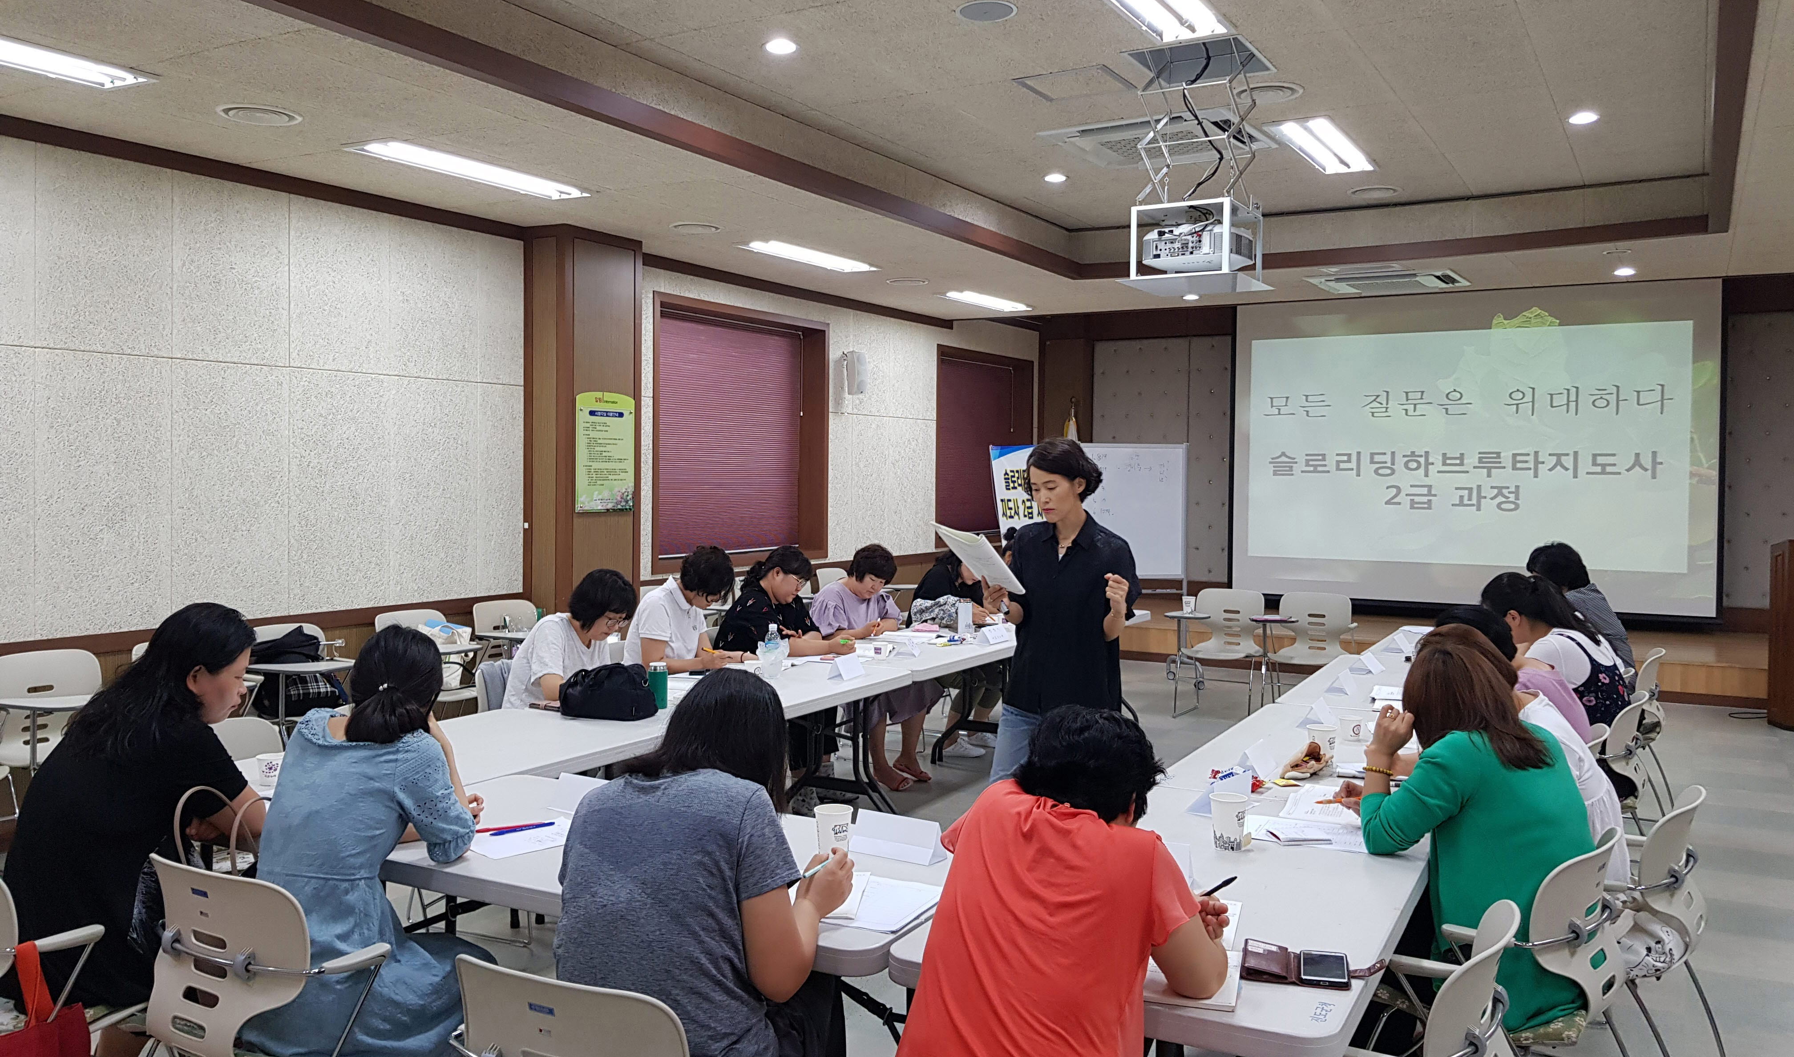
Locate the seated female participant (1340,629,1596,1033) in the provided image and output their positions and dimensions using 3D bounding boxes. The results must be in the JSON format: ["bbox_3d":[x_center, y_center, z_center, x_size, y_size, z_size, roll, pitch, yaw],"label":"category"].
[{"bbox_3d":[1.177,0.828,2.934,0.560,1.210,0.760,-1,3,-36],"label":"seated female participant"}]

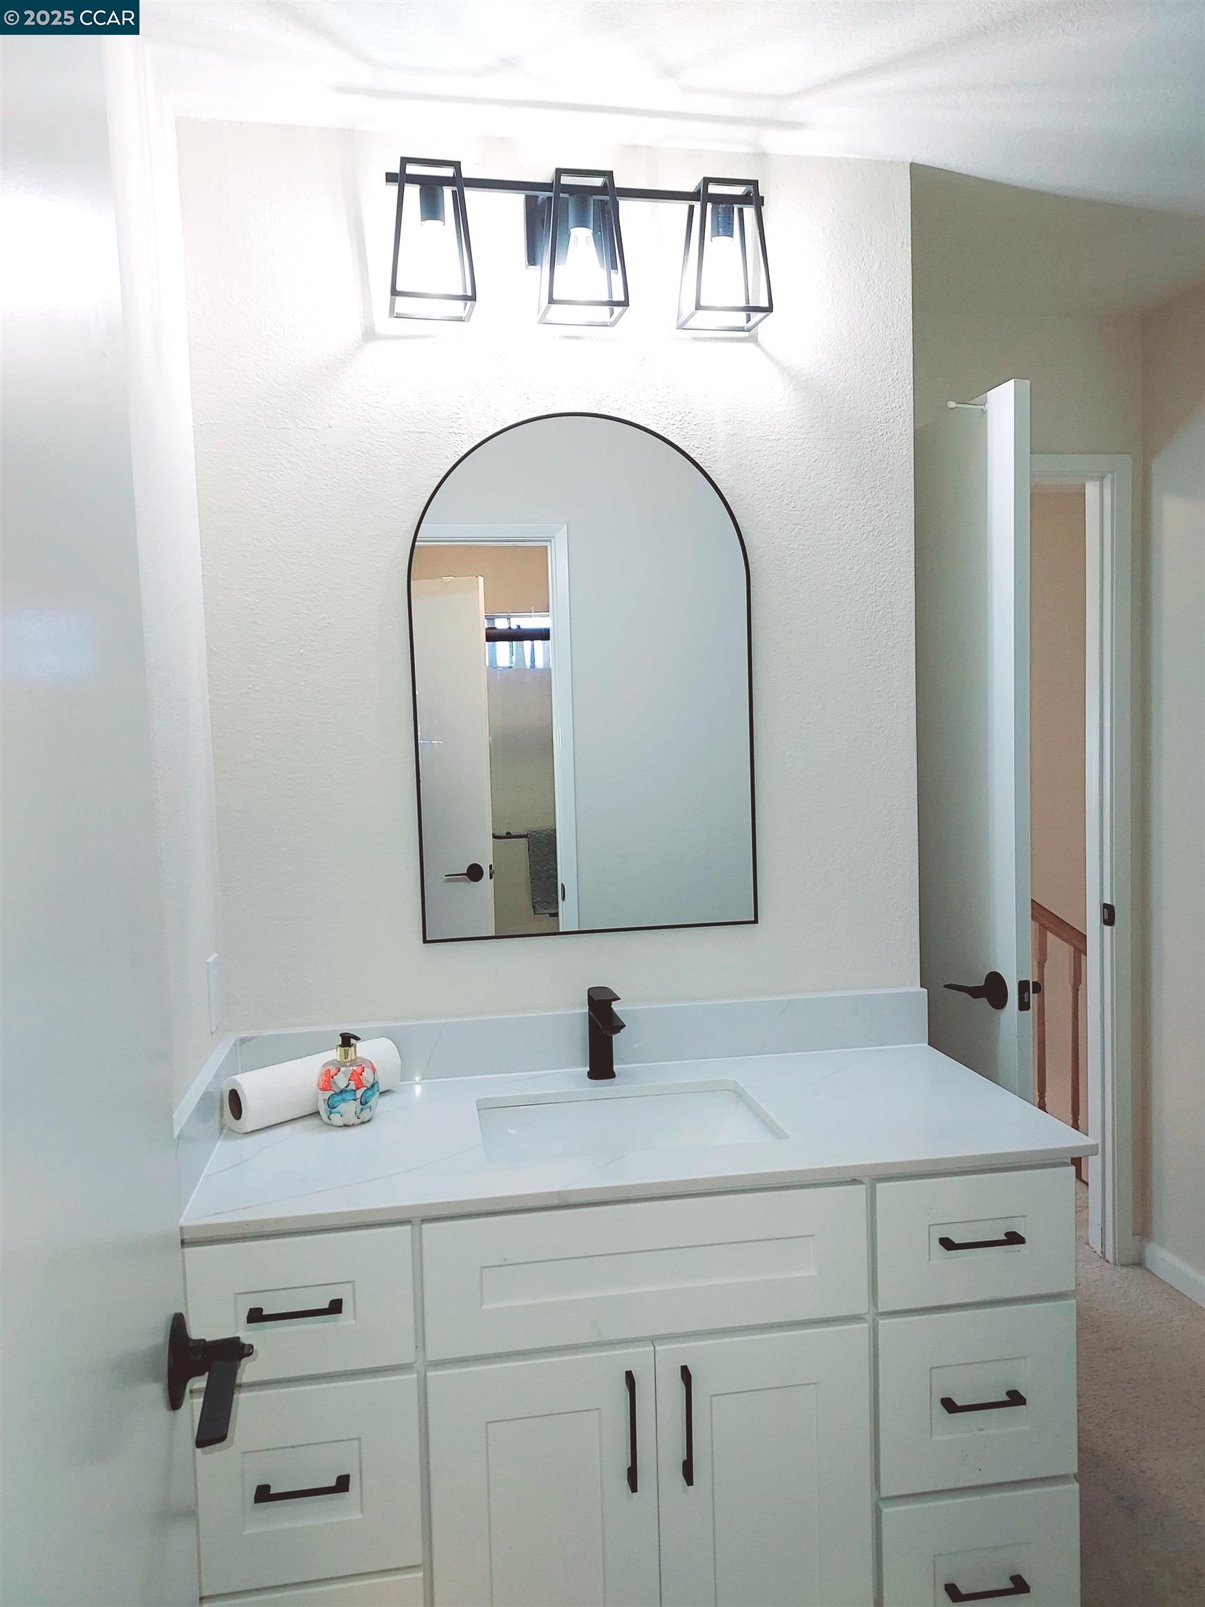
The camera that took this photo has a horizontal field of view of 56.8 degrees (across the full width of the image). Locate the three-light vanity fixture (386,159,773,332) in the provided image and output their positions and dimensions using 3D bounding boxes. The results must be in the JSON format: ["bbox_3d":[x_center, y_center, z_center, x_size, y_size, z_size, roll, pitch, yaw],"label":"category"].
[{"bbox_3d":[-0.038,-0.924,1.878,0.638,0.220,0.166,-2,3,-9],"label":"three-light vanity fixture"}]

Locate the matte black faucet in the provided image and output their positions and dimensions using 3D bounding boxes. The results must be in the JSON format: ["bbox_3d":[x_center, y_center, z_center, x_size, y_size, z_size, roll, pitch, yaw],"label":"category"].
[{"bbox_3d":[0.004,0.403,1.907,0.047,0.162,0.168,-2,3,-9],"label":"matte black faucet"}]

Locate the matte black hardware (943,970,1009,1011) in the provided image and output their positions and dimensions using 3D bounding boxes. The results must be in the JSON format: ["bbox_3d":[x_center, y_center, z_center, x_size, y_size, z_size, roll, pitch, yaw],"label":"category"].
[{"bbox_3d":[0.688,0.344,2.062,0.052,0.069,0.136,-2,3,-17],"label":"matte black hardware"}]

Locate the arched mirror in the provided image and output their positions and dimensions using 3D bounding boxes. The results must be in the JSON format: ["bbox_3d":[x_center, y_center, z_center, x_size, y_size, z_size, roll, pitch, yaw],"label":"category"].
[{"bbox_3d":[-0.026,-0.226,1.982,0.605,0.914,0.027,-2,3,-9],"label":"arched mirror"}]

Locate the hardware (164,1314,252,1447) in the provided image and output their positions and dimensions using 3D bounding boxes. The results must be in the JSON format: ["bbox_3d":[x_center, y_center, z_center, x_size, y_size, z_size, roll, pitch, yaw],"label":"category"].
[{"bbox_3d":[-0.295,0.435,0.839,0.060,0.069,0.144,-2,3,-14],"label":"hardware"}]

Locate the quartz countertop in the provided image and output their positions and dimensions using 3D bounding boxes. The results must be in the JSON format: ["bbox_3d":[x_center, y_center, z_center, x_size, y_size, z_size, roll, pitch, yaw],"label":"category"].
[{"bbox_3d":[0.039,0.501,1.759,1.260,0.022,0.554,-2,3,-9],"label":"quartz countertop"}]

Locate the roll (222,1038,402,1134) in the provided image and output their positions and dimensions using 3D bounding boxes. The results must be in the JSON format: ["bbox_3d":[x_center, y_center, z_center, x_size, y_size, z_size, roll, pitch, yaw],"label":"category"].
[{"bbox_3d":[-0.467,0.457,1.813,0.088,0.088,0.283,1,4,41],"label":"roll"}]

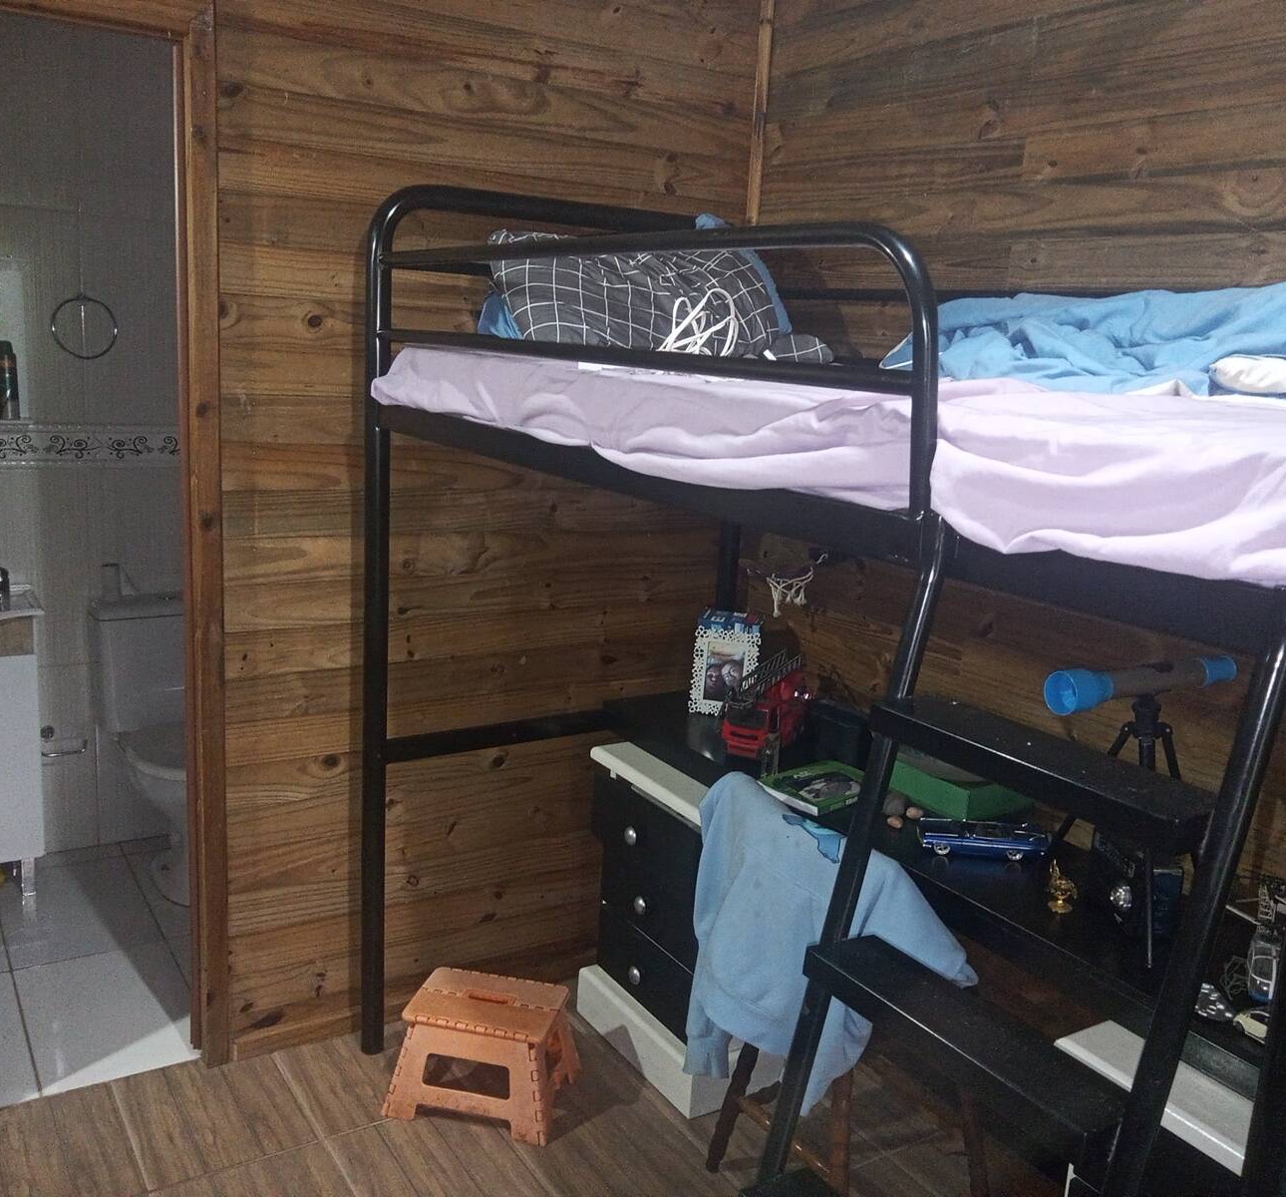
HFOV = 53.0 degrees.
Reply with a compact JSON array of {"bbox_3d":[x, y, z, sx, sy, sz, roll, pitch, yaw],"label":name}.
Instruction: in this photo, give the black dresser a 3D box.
[{"bbox_3d":[0.199,0.663,2.923,0.430,0.580,0.450,-4,14,-31],"label":"black dresser"}]

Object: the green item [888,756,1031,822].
[{"bbox_3d":[0.603,0.368,2.544,0.120,0.070,0.330,-4,14,-31],"label":"green item"}]

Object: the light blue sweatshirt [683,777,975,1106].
[{"bbox_3d":[0.261,0.620,2.143,0.230,0.550,0.600,-4,14,-31],"label":"light blue sweatshirt"}]

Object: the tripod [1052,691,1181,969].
[{"bbox_3d":[0.782,0.328,2.092,0.260,0.355,0.310,-4,14,-31],"label":"tripod"}]

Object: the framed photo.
[{"bbox_3d":[0.194,0.172,3.036,0.155,0.210,0.035,7,2,17],"label":"framed photo"}]

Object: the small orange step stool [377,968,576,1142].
[{"bbox_3d":[-0.327,0.936,2.688,0.350,0.214,0.260,6,12,11],"label":"small orange step stool"}]

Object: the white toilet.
[{"bbox_3d":[-1.261,0.409,3.572,0.390,0.780,0.640,-4,14,-31],"label":"white toilet"}]

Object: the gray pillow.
[{"bbox_3d":[0.002,-0.594,2.588,0.660,0.230,0.330,-4,14,-31],"label":"gray pillow"}]

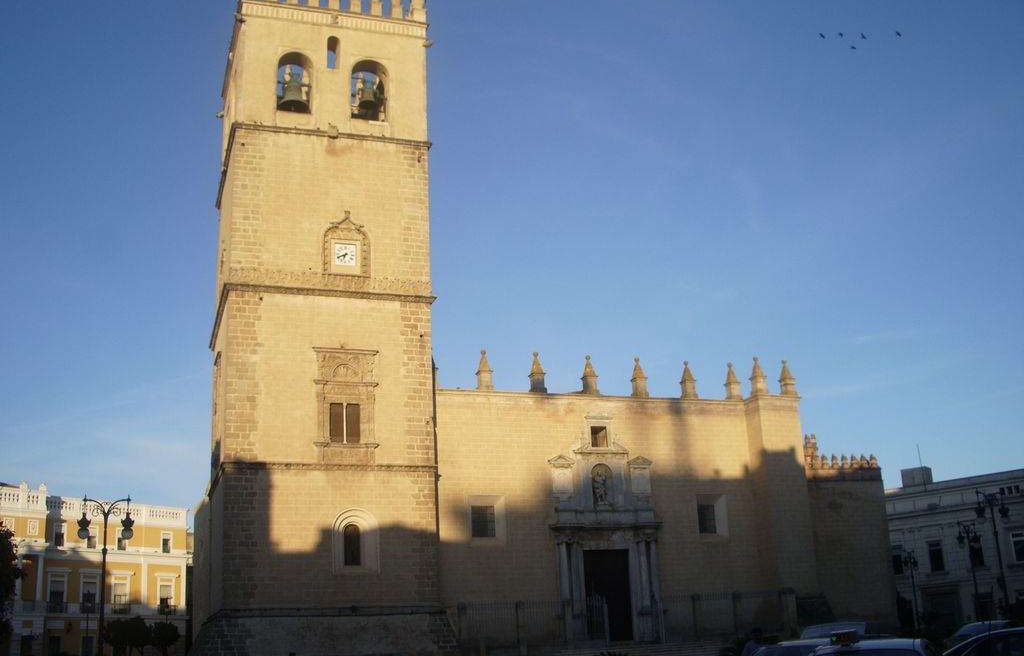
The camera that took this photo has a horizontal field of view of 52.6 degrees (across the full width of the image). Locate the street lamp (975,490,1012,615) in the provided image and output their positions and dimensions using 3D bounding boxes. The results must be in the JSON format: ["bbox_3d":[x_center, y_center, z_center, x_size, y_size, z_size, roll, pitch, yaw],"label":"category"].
[{"bbox_3d":[23.962,11.732,50.356,2.300,7.700,0.500,3,-18,-19],"label":"street lamp"}]

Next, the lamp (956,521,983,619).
[{"bbox_3d":[29.352,16.078,65.364,2.300,7.650,0.500,3,-18,-19],"label":"lamp"}]

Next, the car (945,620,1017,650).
[{"bbox_3d":[14.341,9.503,30.899,1.750,1.500,4.300,-14,-20,33],"label":"car"}]

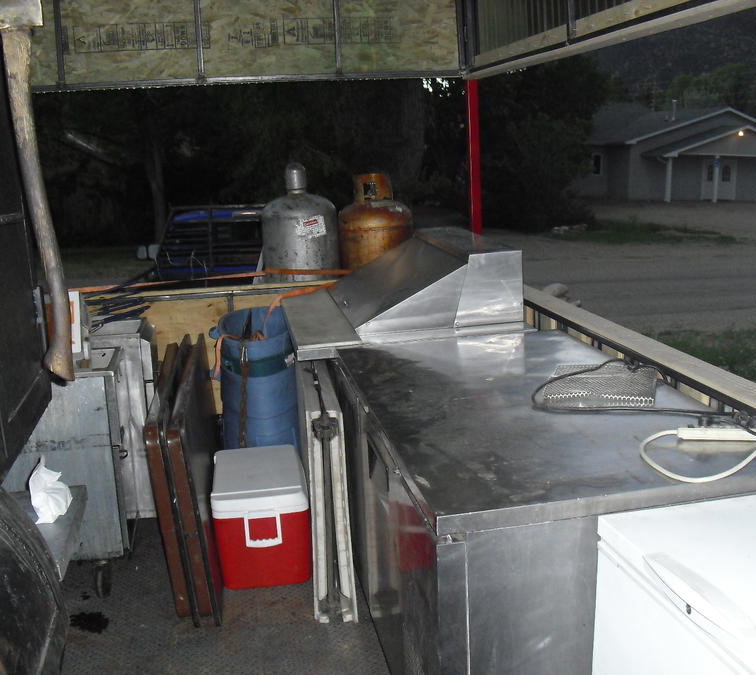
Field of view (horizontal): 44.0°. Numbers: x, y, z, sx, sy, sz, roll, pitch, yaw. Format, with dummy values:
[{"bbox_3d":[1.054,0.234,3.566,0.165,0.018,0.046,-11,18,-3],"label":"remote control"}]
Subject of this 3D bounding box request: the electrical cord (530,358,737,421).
[{"bbox_3d":[0.687,0.160,2.768,0.520,0.060,0.620,-4,12,-8],"label":"electrical cord"}]

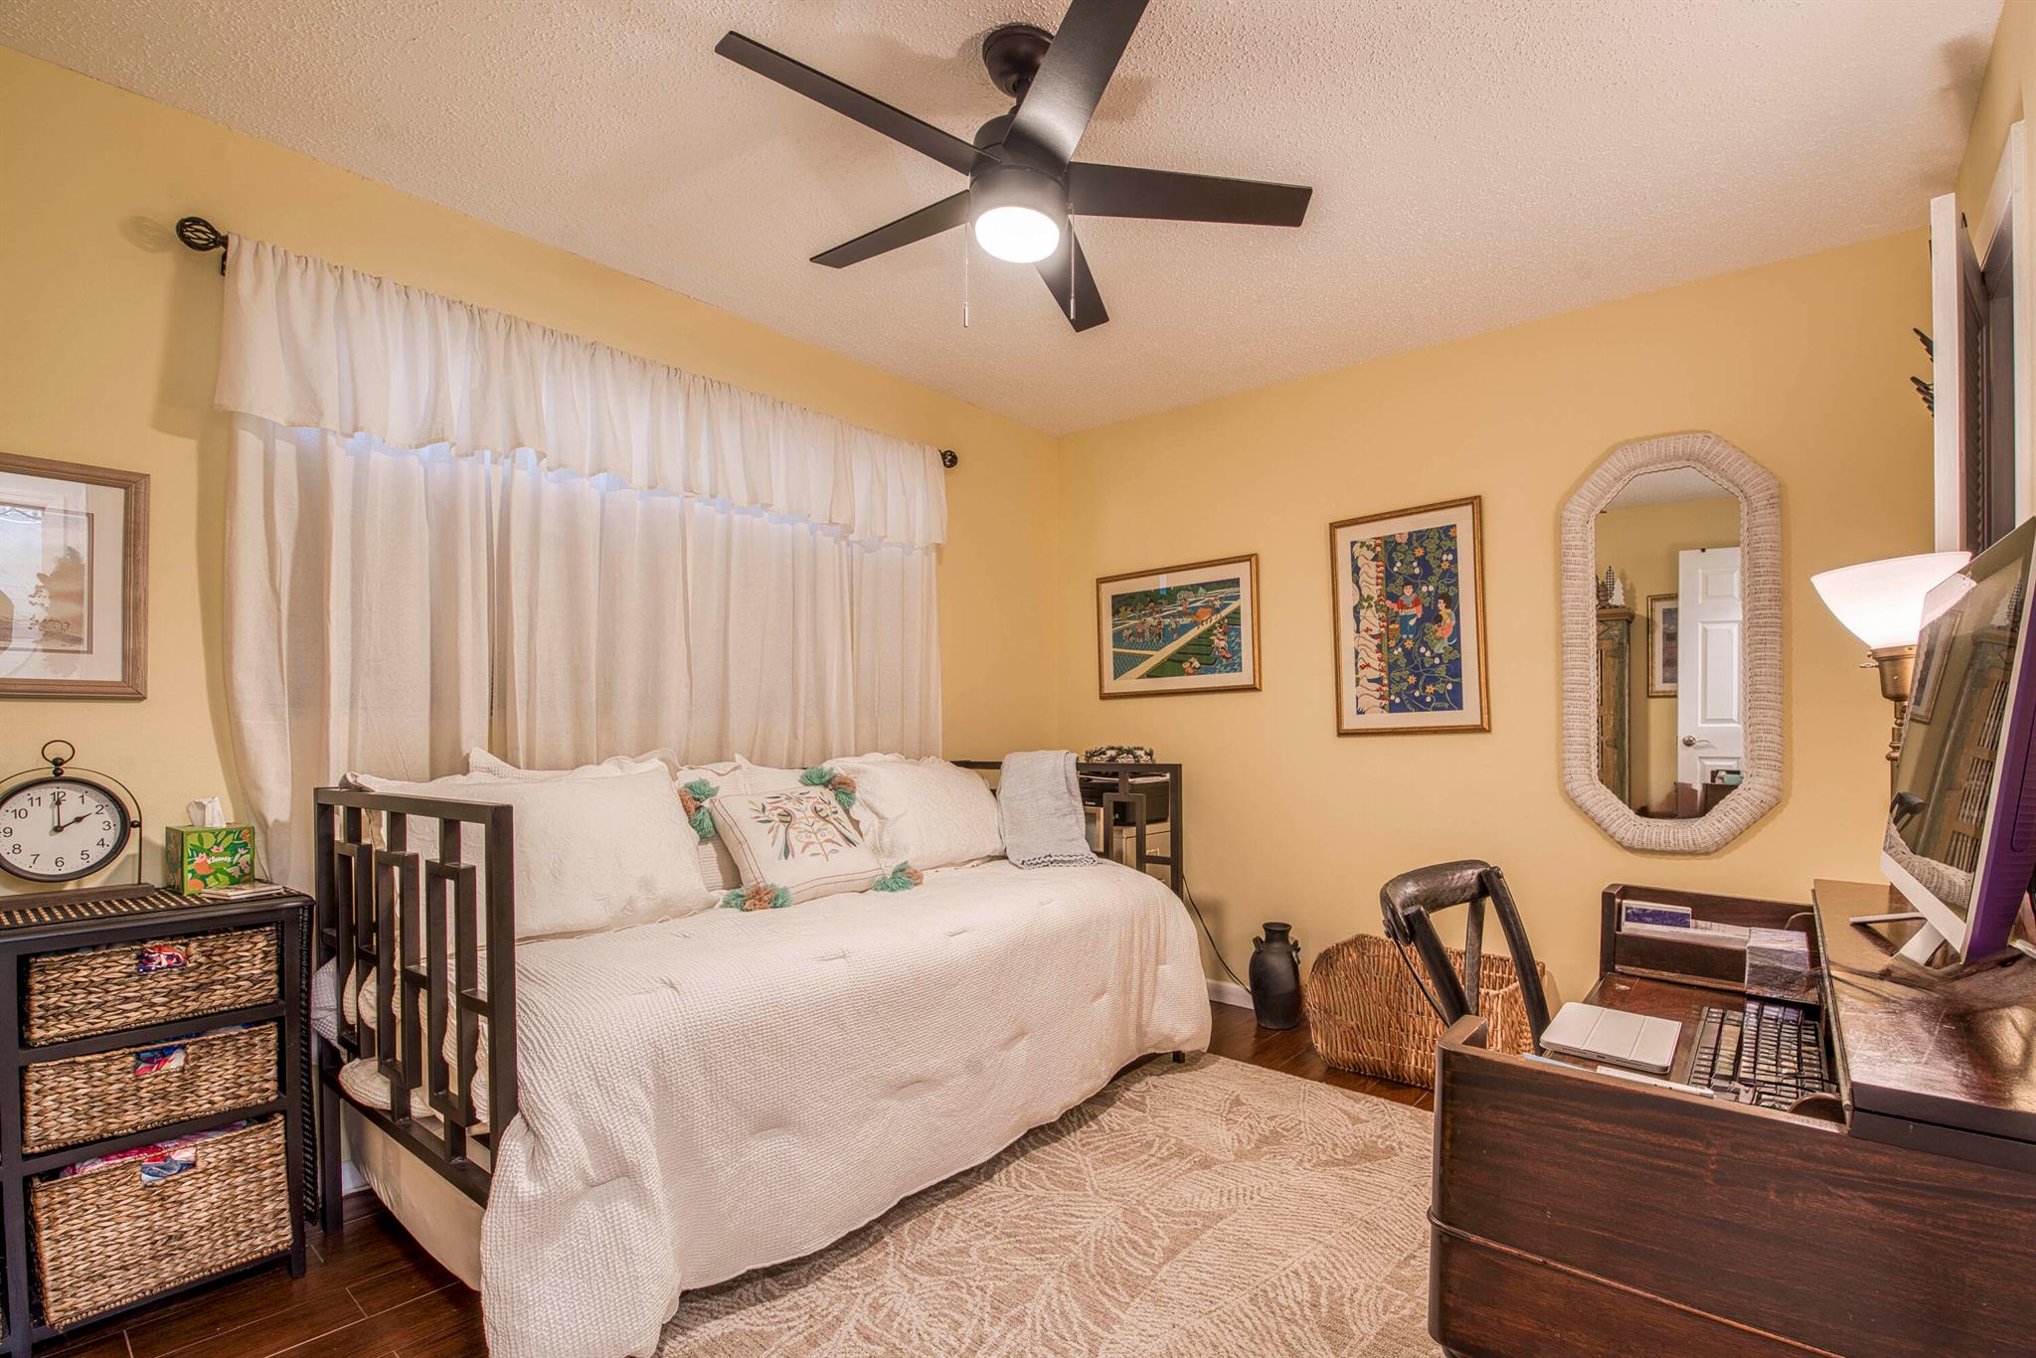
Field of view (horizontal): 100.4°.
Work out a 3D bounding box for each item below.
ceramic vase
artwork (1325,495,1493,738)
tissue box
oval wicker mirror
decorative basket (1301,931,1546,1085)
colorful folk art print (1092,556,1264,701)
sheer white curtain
[{"bbox_3d":[0.939,1.076,3.087,0.187,0.380,0.187,-1,-1,41],"label":"ceramic vase"},{"bbox_3d":[1.325,-0.195,2.896,0.515,0.775,0.028,-1,-1,41],"label":"artwork"},{"bbox_3d":[-1.707,0.374,1.800,0.111,0.129,0.111,0,-1,30],"label":"tissue box"},{"bbox_3d":[1.833,-0.104,2.405,0.500,1.180,0.060,-1,-1,41],"label":"oval wicker mirror"},{"bbox_3d":[1.266,1.062,2.696,0.690,0.420,0.300,-1,-1,41],"label":"decorative basket"},{"bbox_3d":[0.644,-0.196,3.516,0.780,0.535,0.028,-1,-1,41],"label":"colorful folk art print"},{"bbox_3d":[-0.976,-0.059,2.502,0.120,1.680,2.020,-1,-1,41],"label":"sheer white curtain"}]

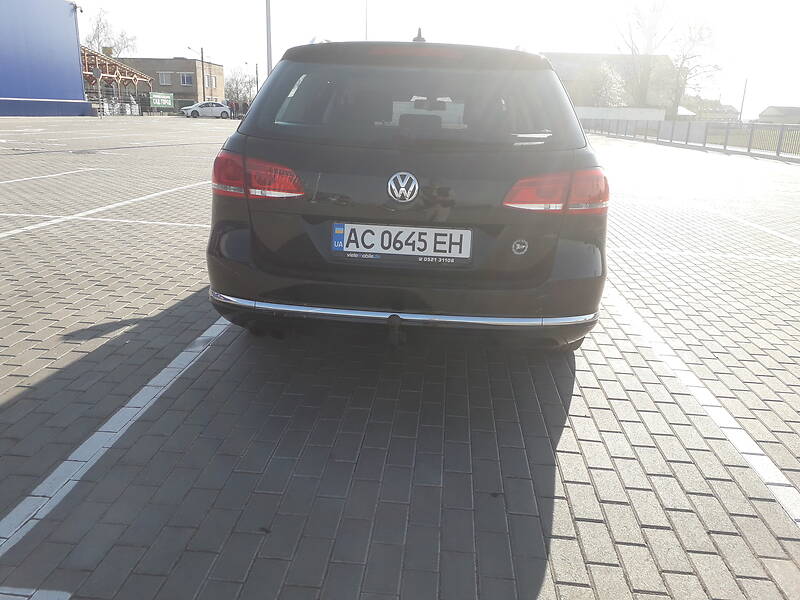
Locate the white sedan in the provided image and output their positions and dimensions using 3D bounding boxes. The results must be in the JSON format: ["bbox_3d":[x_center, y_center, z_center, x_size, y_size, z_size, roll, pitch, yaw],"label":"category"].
[{"bbox_3d":[-17.220,-16.911,55.590,4.630,1.440,1.780,-12,21,-36],"label":"white sedan"}]

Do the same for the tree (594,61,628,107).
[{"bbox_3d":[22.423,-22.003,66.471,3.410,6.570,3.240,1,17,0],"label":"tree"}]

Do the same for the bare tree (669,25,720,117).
[{"bbox_3d":[32.030,-24.276,67.867,5.660,10.480,5.370,1,17,0],"label":"bare tree"}]

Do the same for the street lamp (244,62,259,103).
[{"bbox_3d":[-21.651,-30.772,90.977,2.040,7.220,0.300,1,17,0],"label":"street lamp"}]

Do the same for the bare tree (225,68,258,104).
[{"bbox_3d":[-21.347,-27.816,83.516,4.280,5.950,4.070,1,17,0],"label":"bare tree"}]

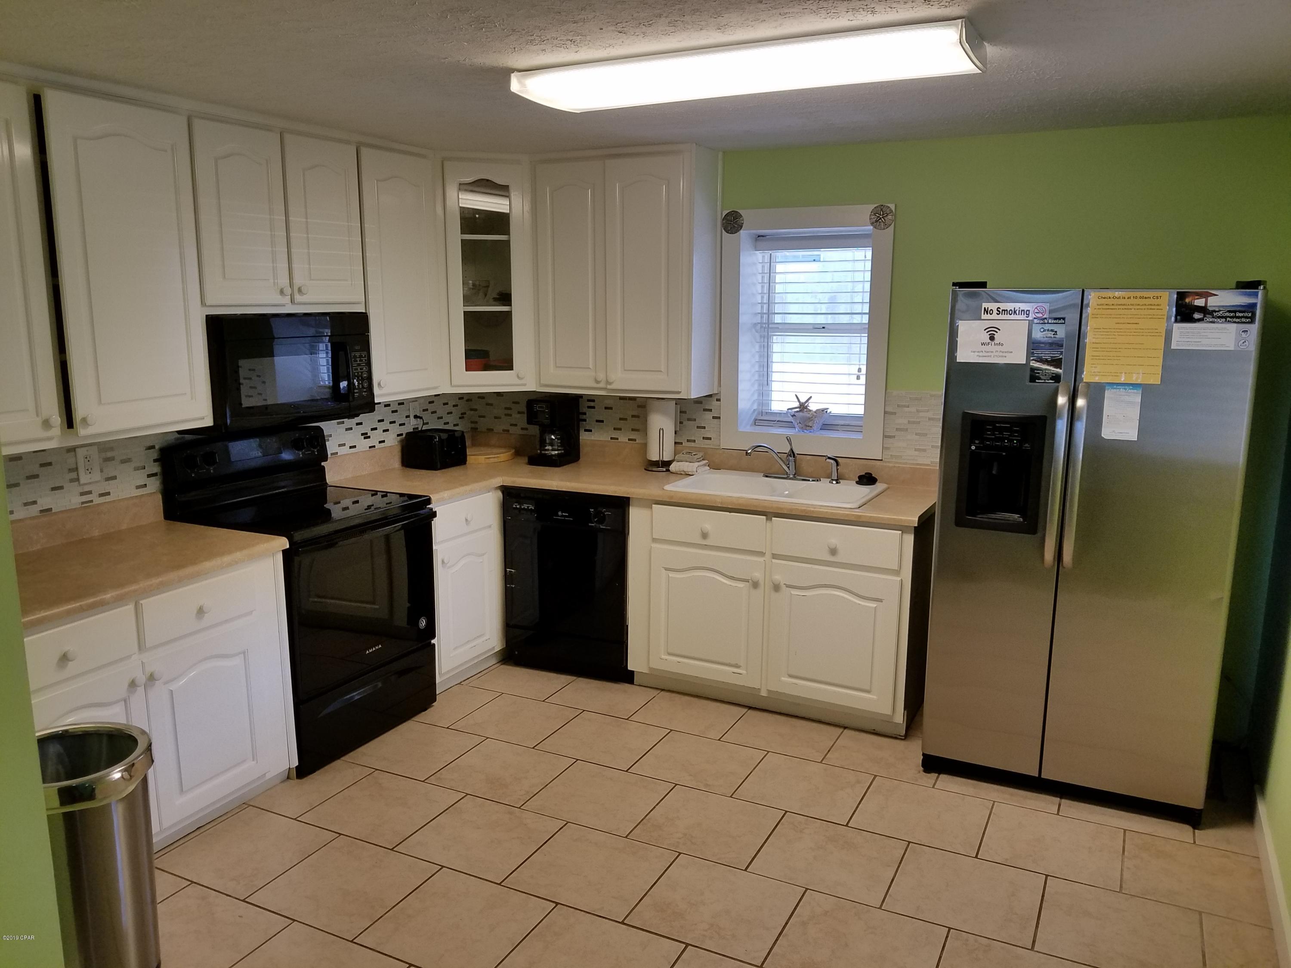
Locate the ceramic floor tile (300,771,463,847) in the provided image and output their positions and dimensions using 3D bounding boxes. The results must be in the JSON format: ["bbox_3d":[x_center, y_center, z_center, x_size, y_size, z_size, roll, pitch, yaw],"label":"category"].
[{"bbox_3d":[-0.908,1.126,3.369,0.406,0.010,0.402,5,12,26],"label":"ceramic floor tile"}]

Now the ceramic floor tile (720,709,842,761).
[{"bbox_3d":[0.562,1.002,3.896,0.404,0.010,0.377,5,12,26],"label":"ceramic floor tile"}]

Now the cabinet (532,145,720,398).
[{"bbox_3d":[-0.090,-0.996,4.645,0.840,1.110,0.335,5,12,26],"label":"cabinet"}]

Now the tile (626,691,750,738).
[{"bbox_3d":[0.195,0.967,4.075,0.404,0.010,0.377,5,12,26],"label":"tile"}]

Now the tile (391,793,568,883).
[{"bbox_3d":[-0.524,1.142,3.134,0.405,0.012,0.395,5,12,26],"label":"tile"}]

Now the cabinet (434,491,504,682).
[{"bbox_3d":[-1.032,0.435,4.391,0.585,0.850,0.480,5,12,26],"label":"cabinet"}]

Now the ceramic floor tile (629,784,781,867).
[{"bbox_3d":[0.212,1.150,3.261,0.406,0.010,0.402,5,12,26],"label":"ceramic floor tile"}]

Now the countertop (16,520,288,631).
[{"bbox_3d":[-1.756,0.271,3.036,0.645,0.040,1.090,5,12,26],"label":"countertop"}]

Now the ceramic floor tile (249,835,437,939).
[{"bbox_3d":[-0.892,1.194,2.892,0.405,0.010,0.391,6,12,26],"label":"ceramic floor tile"}]

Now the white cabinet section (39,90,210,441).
[{"bbox_3d":[-1.685,-0.659,2.997,0.320,0.963,0.457,5,12,25],"label":"white cabinet section"}]

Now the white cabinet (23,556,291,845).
[{"bbox_3d":[-1.732,0.703,3.125,0.610,0.860,0.980,6,12,26],"label":"white cabinet"}]

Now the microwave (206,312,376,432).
[{"bbox_3d":[-1.422,-0.450,3.692,0.385,0.400,0.750,5,12,26],"label":"microwave"}]

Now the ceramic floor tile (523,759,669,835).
[{"bbox_3d":[-0.158,1.097,3.391,0.404,0.010,0.386,5,12,26],"label":"ceramic floor tile"}]

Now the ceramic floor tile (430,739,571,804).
[{"bbox_3d":[-0.525,1.064,3.579,0.405,0.010,0.391,6,12,26],"label":"ceramic floor tile"}]

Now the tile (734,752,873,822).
[{"bbox_3d":[0.571,1.085,3.466,0.404,0.010,0.386,5,12,26],"label":"tile"}]

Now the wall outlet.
[{"bbox_3d":[-1.938,-0.062,3.362,0.010,0.126,0.080,5,12,26],"label":"wall outlet"}]

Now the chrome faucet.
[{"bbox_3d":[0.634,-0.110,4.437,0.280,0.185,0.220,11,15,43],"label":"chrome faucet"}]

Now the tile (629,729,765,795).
[{"bbox_3d":[0.203,1.048,3.640,0.405,0.012,0.395,5,12,26],"label":"tile"}]

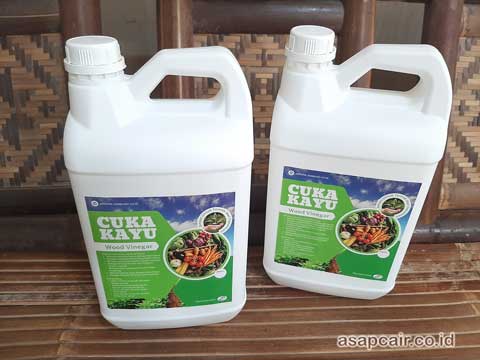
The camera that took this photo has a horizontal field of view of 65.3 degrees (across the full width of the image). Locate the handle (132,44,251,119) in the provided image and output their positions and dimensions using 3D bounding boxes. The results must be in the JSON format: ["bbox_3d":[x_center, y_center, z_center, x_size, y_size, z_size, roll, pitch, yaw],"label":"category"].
[{"bbox_3d":[-0.045,-0.095,0.364,0.115,0.067,0.035,-2,30,-6],"label":"handle"}]

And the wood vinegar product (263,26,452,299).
[{"bbox_3d":[0.128,-0.011,0.458,0.179,0.321,0.126,8,36,9],"label":"wood vinegar product"}]

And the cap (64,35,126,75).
[{"bbox_3d":[-0.133,-0.113,0.342,0.055,0.025,0.055,-2,30,-6],"label":"cap"}]

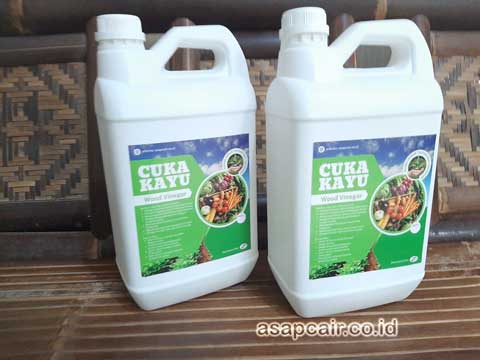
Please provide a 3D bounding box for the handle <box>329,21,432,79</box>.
[{"bbox_3d":[0.140,-0.134,0.382,0.108,0.059,0.039,-5,16,-12],"label":"handle"}]

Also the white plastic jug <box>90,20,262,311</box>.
[{"bbox_3d":[-0.069,-0.018,0.435,0.165,0.312,0.110,-9,18,-24],"label":"white plastic jug"}]

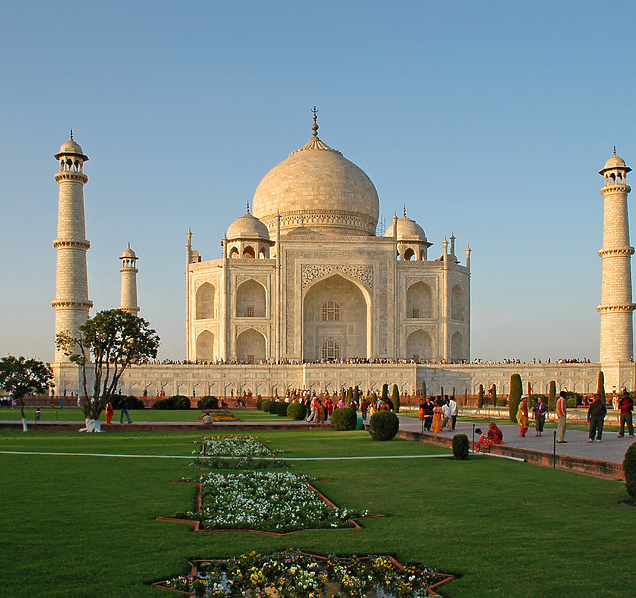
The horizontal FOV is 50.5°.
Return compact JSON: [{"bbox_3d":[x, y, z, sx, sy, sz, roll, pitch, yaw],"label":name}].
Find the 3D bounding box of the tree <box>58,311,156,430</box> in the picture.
[{"bbox_3d":[-13.769,4.605,44.105,6.672,7.977,6.672,0,-9,0],"label":"tree"}]

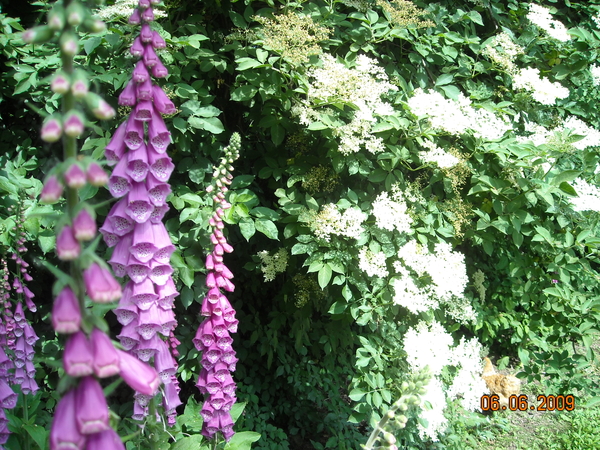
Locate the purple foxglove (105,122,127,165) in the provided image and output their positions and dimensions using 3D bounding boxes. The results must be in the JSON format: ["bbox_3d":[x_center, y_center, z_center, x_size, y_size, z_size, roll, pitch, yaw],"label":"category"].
[{"bbox_3d":[-0.213,-0.094,0.700,0.021,0.046,0.021,27,-11,-34],"label":"purple foxglove"}]

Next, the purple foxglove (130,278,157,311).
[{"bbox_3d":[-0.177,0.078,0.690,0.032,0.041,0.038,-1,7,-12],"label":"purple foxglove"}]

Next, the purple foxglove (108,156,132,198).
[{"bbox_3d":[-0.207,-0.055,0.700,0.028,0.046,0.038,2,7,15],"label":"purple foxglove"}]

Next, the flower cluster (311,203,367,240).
[{"bbox_3d":[0.102,-0.007,1.600,0.148,0.095,0.095,0,7,3],"label":"flower cluster"}]

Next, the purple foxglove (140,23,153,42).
[{"bbox_3d":[-0.180,-0.225,0.710,0.014,0.022,0.017,-2,7,-14],"label":"purple foxglove"}]

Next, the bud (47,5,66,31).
[{"bbox_3d":[-0.175,-0.149,0.435,0.015,0.018,0.016,0,14,-18],"label":"bud"}]

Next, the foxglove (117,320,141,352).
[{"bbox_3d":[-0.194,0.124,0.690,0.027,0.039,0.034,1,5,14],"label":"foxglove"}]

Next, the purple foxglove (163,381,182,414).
[{"bbox_3d":[-0.150,0.201,0.715,0.020,0.041,0.020,-4,-19,-35],"label":"purple foxglove"}]

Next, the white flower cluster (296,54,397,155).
[{"bbox_3d":[0.123,-0.318,1.600,0.260,0.255,0.150,1,7,6],"label":"white flower cluster"}]

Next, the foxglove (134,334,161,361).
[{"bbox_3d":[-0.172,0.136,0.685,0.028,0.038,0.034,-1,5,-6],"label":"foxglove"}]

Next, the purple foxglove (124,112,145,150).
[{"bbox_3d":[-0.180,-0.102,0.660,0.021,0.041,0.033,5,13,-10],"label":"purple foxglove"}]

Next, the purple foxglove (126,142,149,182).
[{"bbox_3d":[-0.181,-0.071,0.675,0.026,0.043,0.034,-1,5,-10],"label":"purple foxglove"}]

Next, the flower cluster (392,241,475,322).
[{"bbox_3d":[0.385,0.163,1.750,0.235,0.230,0.110,1,7,9],"label":"flower cluster"}]

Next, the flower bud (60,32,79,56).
[{"bbox_3d":[-0.171,-0.134,0.450,0.013,0.018,0.017,-2,7,-14],"label":"flower bud"}]

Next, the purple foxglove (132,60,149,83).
[{"bbox_3d":[-0.181,-0.175,0.690,0.017,0.026,0.016,2,-22,20],"label":"purple foxglove"}]

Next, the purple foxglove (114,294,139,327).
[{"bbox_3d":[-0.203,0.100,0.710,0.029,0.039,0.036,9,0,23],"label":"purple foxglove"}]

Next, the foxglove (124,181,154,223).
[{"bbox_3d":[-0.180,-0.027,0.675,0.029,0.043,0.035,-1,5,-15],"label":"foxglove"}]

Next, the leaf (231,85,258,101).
[{"bbox_3d":[-0.155,-0.368,1.700,0.082,0.012,0.050,-20,41,-10],"label":"leaf"}]

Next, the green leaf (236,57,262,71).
[{"bbox_3d":[-0.141,-0.453,1.700,0.078,0.014,0.050,-16,31,-10],"label":"green leaf"}]

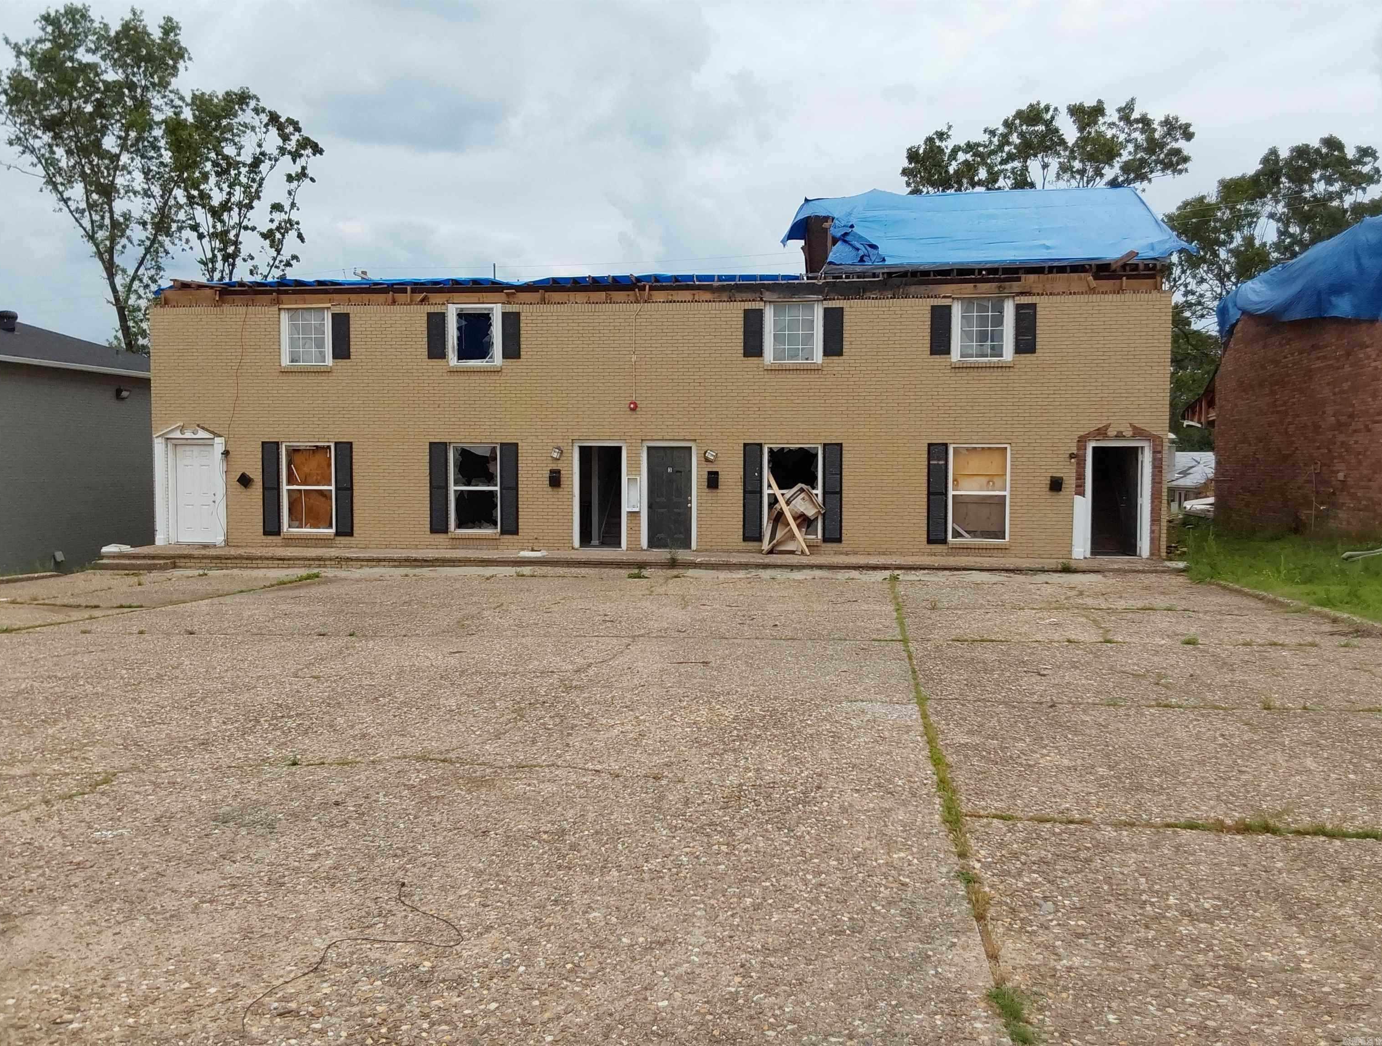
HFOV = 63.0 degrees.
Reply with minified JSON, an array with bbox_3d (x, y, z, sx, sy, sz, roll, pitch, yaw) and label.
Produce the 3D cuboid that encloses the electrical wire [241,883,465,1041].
[{"bbox_3d":[-1.061,1.463,3.894,0.485,0.025,1.290,1,2,7],"label":"electrical wire"}]

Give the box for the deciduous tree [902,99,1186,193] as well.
[{"bbox_3d":[12.881,-7.520,41.328,11.200,15.742,10.500,1,2,7],"label":"deciduous tree"}]

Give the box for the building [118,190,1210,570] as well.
[{"bbox_3d":[-0.557,-3.501,26.121,20.200,7.800,8.500,1,2,7],"label":"building"}]

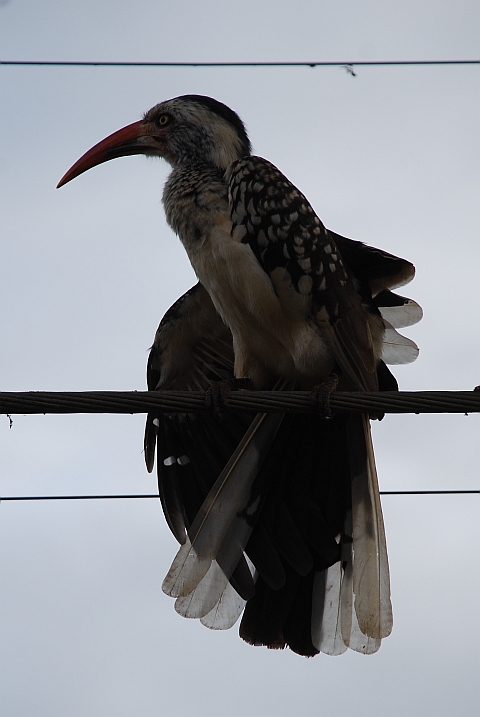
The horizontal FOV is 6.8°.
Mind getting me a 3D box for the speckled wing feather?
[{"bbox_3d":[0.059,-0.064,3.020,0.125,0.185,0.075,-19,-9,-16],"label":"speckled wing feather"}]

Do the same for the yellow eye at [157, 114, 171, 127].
[{"bbox_3d":[-0.057,-0.177,2.990,0.011,0.009,0.007,-5,-21,14],"label":"yellow eye"}]

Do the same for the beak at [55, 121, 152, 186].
[{"bbox_3d":[-0.103,-0.151,2.990,0.079,0.027,0.020,-20,-19,-6],"label":"beak"}]

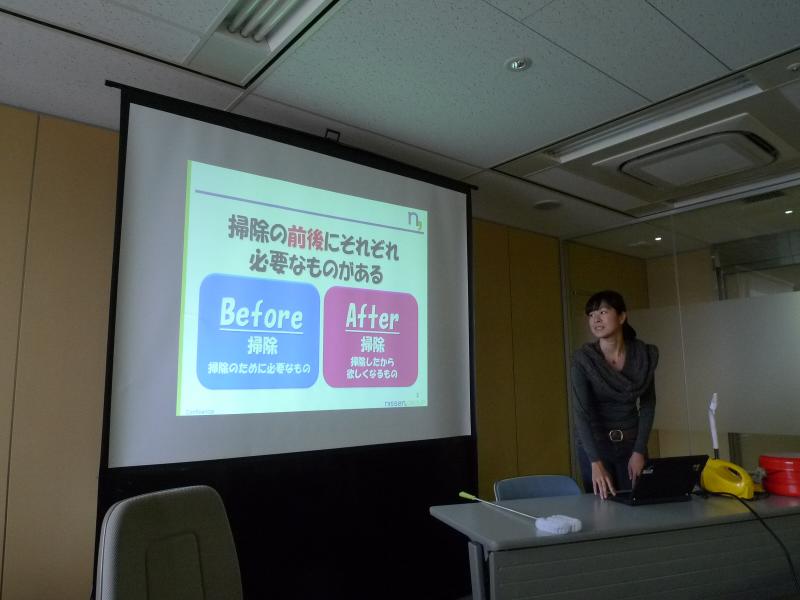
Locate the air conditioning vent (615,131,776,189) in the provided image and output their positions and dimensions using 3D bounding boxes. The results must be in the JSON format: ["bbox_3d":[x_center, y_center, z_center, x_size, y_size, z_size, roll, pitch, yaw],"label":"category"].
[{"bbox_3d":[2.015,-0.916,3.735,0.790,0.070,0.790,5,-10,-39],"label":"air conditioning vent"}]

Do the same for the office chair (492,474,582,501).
[{"bbox_3d":[0.700,1.161,2.298,0.520,0.764,0.560,1,-8,-13],"label":"office chair"}]

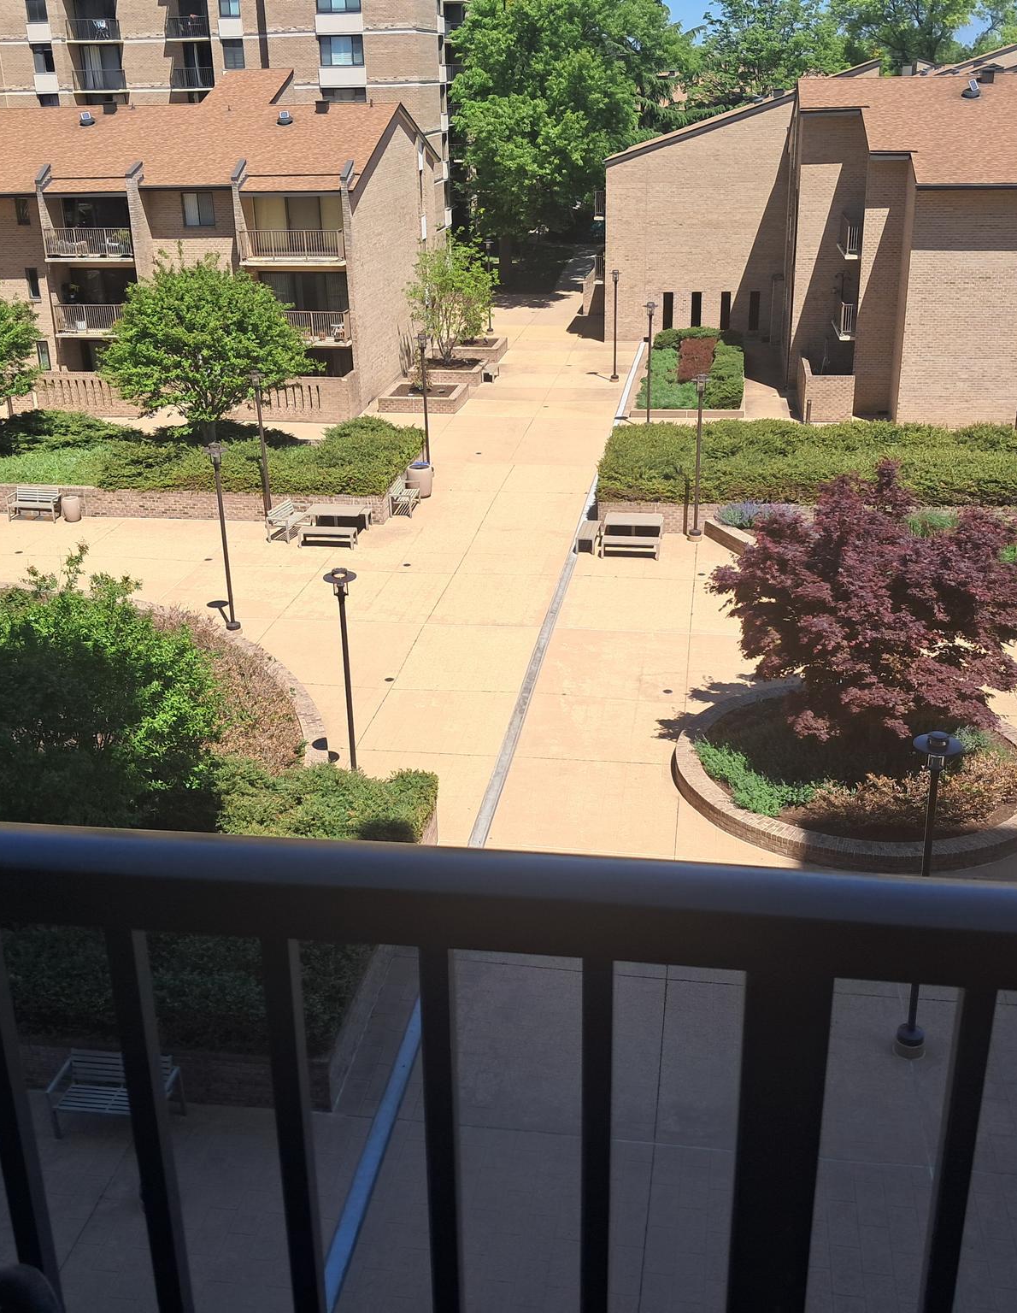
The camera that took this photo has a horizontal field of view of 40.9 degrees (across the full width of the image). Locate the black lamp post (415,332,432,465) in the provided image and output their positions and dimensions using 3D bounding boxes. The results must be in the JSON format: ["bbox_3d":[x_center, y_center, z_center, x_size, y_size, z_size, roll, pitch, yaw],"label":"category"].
[{"bbox_3d":[-2.392,-7.394,40.303,0.520,4.184,0.520,2,22,8],"label":"black lamp post"}]

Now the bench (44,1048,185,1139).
[{"bbox_3d":[-4.363,4.919,15.218,1.332,0.835,0.578,2,22,8],"label":"bench"}]

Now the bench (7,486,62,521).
[{"bbox_3d":[-12.736,-4.071,36.646,1.352,0.811,0.582,2,23,8],"label":"bench"}]

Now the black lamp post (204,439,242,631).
[{"bbox_3d":[-5.940,-2.457,28.662,0.520,4.184,0.520,2,22,8],"label":"black lamp post"}]

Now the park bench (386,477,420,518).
[{"bbox_3d":[-2.803,-4.277,36.481,0.582,0.811,1.352,2,23,8],"label":"park bench"}]

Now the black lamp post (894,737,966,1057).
[{"bbox_3d":[4.587,2.681,15.022,0.520,4.077,0.520,2,23,8],"label":"black lamp post"}]

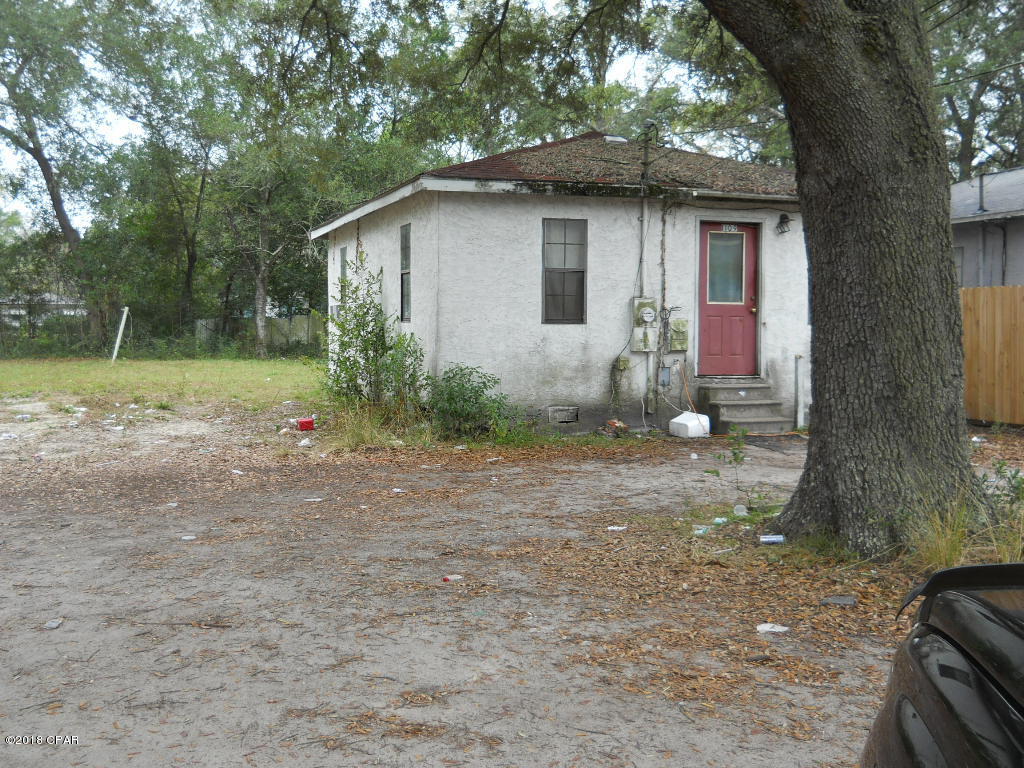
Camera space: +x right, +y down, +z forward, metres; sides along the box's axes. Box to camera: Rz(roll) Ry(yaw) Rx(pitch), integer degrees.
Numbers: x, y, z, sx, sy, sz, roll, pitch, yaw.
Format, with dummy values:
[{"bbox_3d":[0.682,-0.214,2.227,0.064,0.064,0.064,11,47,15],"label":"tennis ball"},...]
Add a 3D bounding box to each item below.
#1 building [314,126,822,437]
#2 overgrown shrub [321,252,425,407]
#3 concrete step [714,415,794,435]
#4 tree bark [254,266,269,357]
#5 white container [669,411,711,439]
[{"bbox_3d":[1.112,-1.832,18.123,7.450,4.430,8.500,-1,3,-19],"label":"building"},{"bbox_3d":[-1.950,-0.657,15.269,1.100,2.360,1.350,-1,4,-19],"label":"overgrown shrub"},{"bbox_3d":[3.055,0.526,14.045,1.050,0.180,0.340,-1,4,-19],"label":"concrete step"},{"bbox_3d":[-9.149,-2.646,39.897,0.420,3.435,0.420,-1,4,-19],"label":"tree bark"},{"bbox_3d":[2.204,0.502,13.570,0.310,0.280,0.430,-1,4,-24],"label":"white container"}]

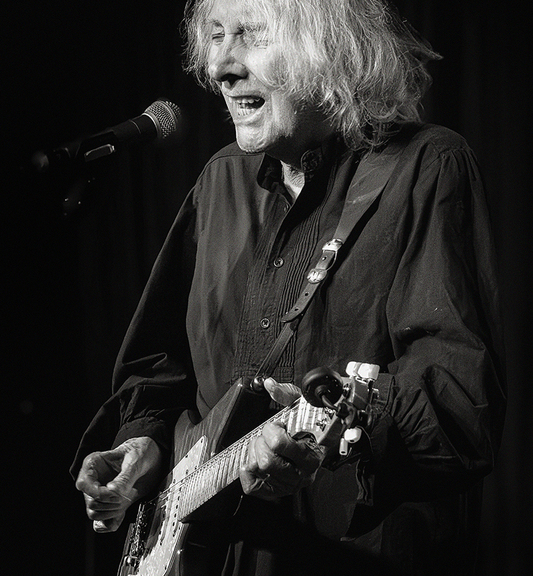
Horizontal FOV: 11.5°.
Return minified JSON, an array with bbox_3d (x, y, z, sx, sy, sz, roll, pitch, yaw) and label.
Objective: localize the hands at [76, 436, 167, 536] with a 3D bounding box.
[{"bbox_3d":[-0.176,0.236,3.180,0.100,0.115,0.090,3,-4,-44],"label":"hands"}]

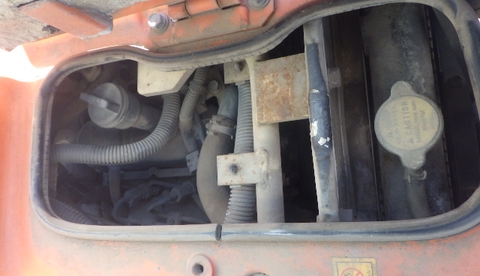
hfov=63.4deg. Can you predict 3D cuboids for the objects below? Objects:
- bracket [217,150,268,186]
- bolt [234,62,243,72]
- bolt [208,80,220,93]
[{"bbox_3d":[0.003,0.040,0.487,0.066,0.008,0.042,-8,71,25],"label":"bracket"},{"bbox_3d":[-0.002,-0.098,0.540,0.012,0.011,0.012,0,75,27],"label":"bolt"},{"bbox_3d":[-0.041,-0.082,0.620,0.016,0.010,0.016,0,75,27],"label":"bolt"}]

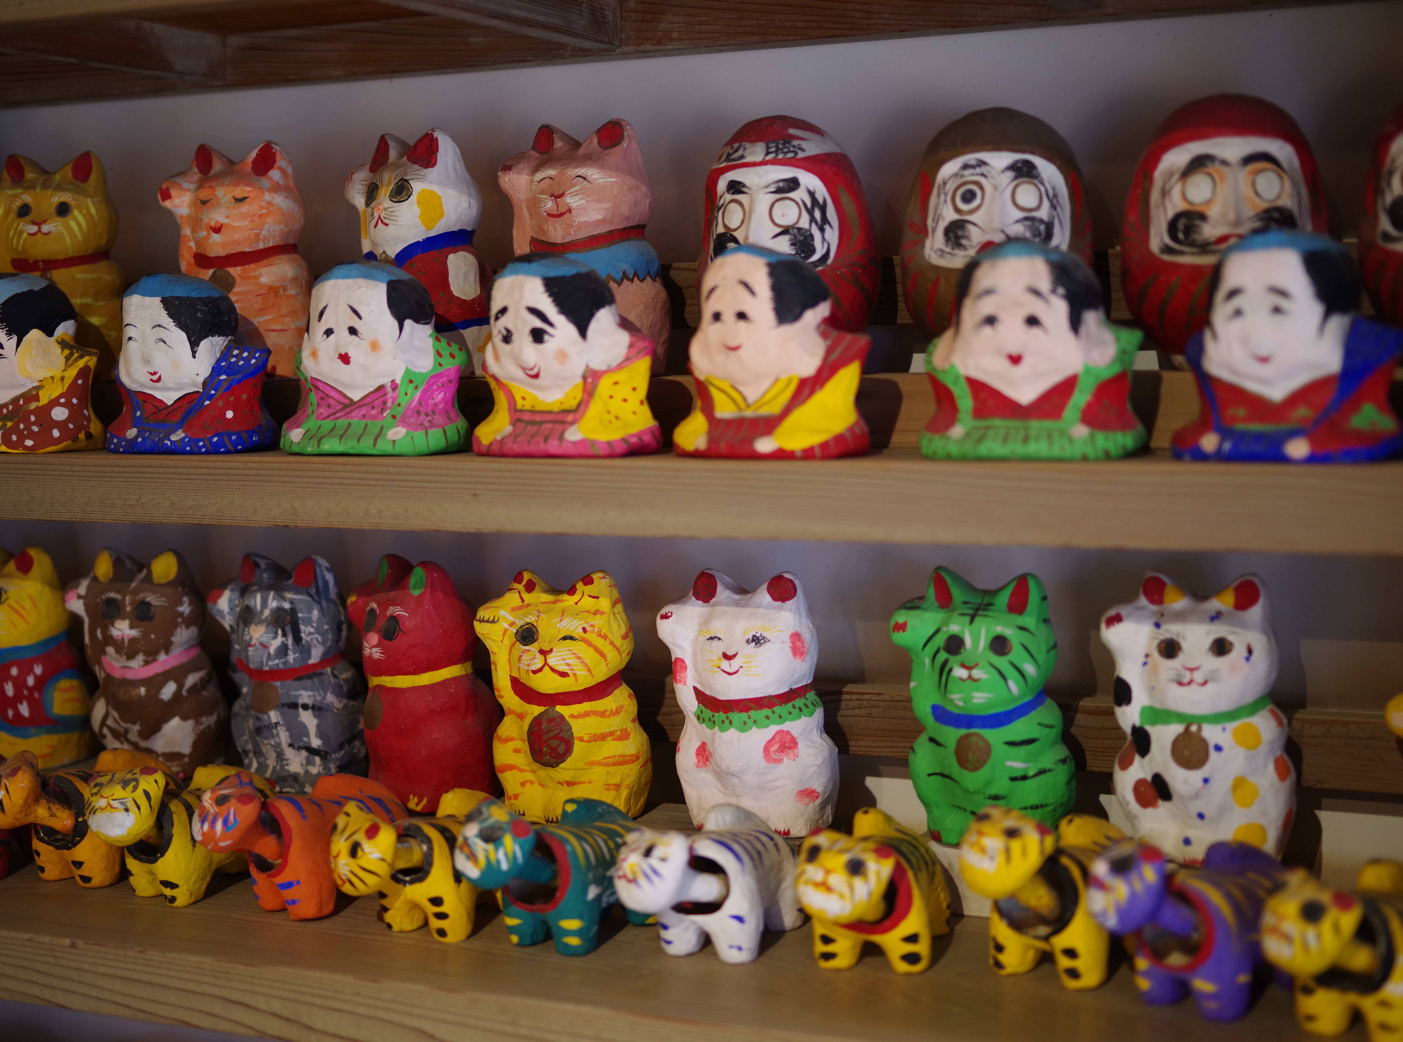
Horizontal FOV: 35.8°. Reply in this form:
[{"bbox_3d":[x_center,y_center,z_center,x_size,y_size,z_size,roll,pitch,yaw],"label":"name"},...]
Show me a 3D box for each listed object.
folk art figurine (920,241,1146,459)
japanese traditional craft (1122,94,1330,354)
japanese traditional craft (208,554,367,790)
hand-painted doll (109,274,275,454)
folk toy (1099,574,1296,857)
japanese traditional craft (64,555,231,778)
[{"bbox_3d":[0.123,-0.063,0.806,0.080,0.080,0.060,1,5,23],"label":"folk art figurine"},{"bbox_3d":[0.241,-0.134,1.000,0.093,0.121,0.090,0,5,11],"label":"japanese traditional craft"},{"bbox_3d":[-0.242,0.086,1.266,0.090,0.132,0.070,1,5,19],"label":"japanese traditional craft"},{"bbox_3d":[-0.264,-0.082,1.121,0.083,0.090,0.063,1,5,18],"label":"hand-painted doll"},{"bbox_3d":[0.221,0.087,0.966,0.082,0.126,0.072,1,5,19],"label":"folk toy"},{"bbox_3d":[-0.335,0.084,1.312,0.093,0.132,0.073,0,5,8],"label":"japanese traditional craft"}]

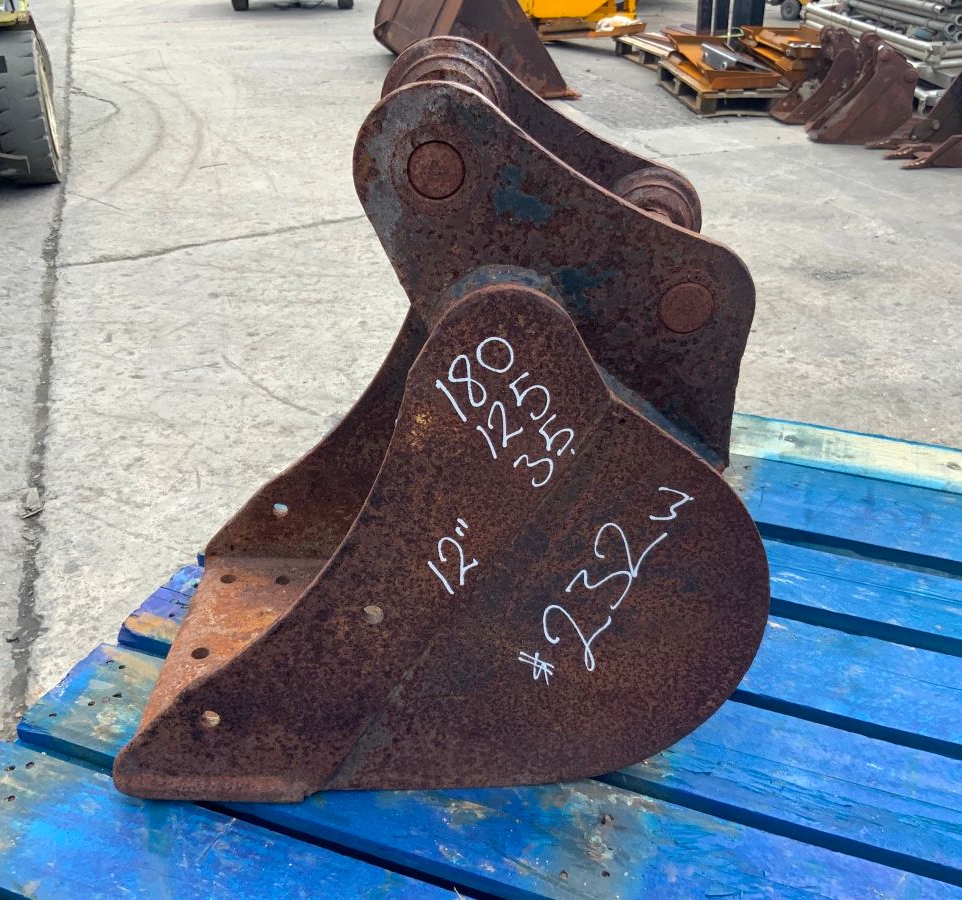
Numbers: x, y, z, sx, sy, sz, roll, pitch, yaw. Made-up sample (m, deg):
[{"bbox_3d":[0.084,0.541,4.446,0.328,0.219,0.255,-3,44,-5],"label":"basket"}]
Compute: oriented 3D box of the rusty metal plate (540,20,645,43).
[{"bbox_3d":[0.981,-3.684,8.872,0.420,0.100,0.950,-22,28,-33],"label":"rusty metal plate"}]

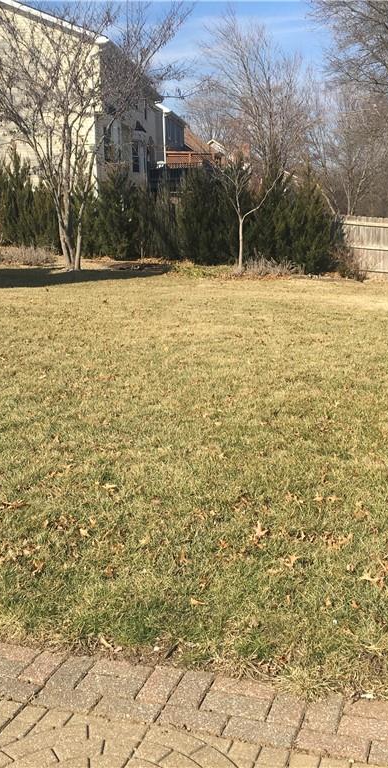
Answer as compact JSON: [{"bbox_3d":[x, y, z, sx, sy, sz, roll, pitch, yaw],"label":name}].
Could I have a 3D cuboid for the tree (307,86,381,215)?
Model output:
[{"bbox_3d":[5.143,-7.223,29.512,2.550,5.760,2.550,1,11,10],"label":"tree"}]

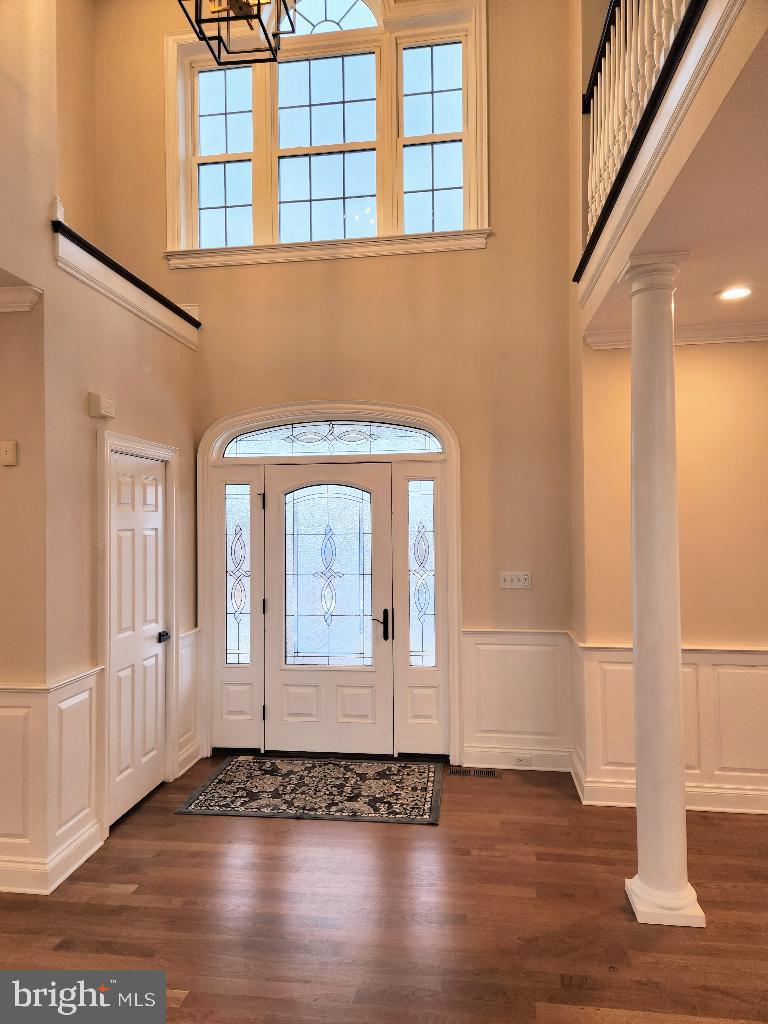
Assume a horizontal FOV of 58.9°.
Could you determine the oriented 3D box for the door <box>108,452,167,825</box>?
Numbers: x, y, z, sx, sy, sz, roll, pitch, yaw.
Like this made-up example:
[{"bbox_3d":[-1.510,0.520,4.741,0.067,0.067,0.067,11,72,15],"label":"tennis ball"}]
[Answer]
[{"bbox_3d":[-1.470,0.690,3.986,0.040,2.030,0.773,-1,-1,8],"label":"door"}]

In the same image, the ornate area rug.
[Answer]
[{"bbox_3d":[-0.386,1.706,4.238,1.480,0.010,0.931,-1,-1,8],"label":"ornate area rug"}]

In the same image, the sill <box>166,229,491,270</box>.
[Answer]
[{"bbox_3d":[-0.418,-1.817,4.728,2.305,0.100,0.077,-1,-1,8],"label":"sill"}]

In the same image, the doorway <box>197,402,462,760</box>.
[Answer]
[{"bbox_3d":[-0.389,0.479,4.778,1.858,2.480,0.148,-1,-1,8],"label":"doorway"}]

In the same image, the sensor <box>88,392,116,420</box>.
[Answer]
[{"bbox_3d":[-1.465,-0.546,3.552,0.059,0.120,0.181,-1,-1,8],"label":"sensor"}]

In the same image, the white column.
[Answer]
[{"bbox_3d":[1.173,0.308,2.905,0.257,2.741,0.258,-1,-1,8],"label":"white column"}]

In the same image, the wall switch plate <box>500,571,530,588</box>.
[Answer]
[{"bbox_3d":[0.883,0.457,4.553,0.204,0.117,0.011,-1,-1,8],"label":"wall switch plate"}]

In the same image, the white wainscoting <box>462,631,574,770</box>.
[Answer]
[{"bbox_3d":[0.890,1.250,4.526,0.725,0.909,0.041,-1,-1,8],"label":"white wainscoting"}]

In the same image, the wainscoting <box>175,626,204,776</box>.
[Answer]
[{"bbox_3d":[-1.314,1.271,4.615,0.041,0.907,0.387,-1,-1,8],"label":"wainscoting"}]

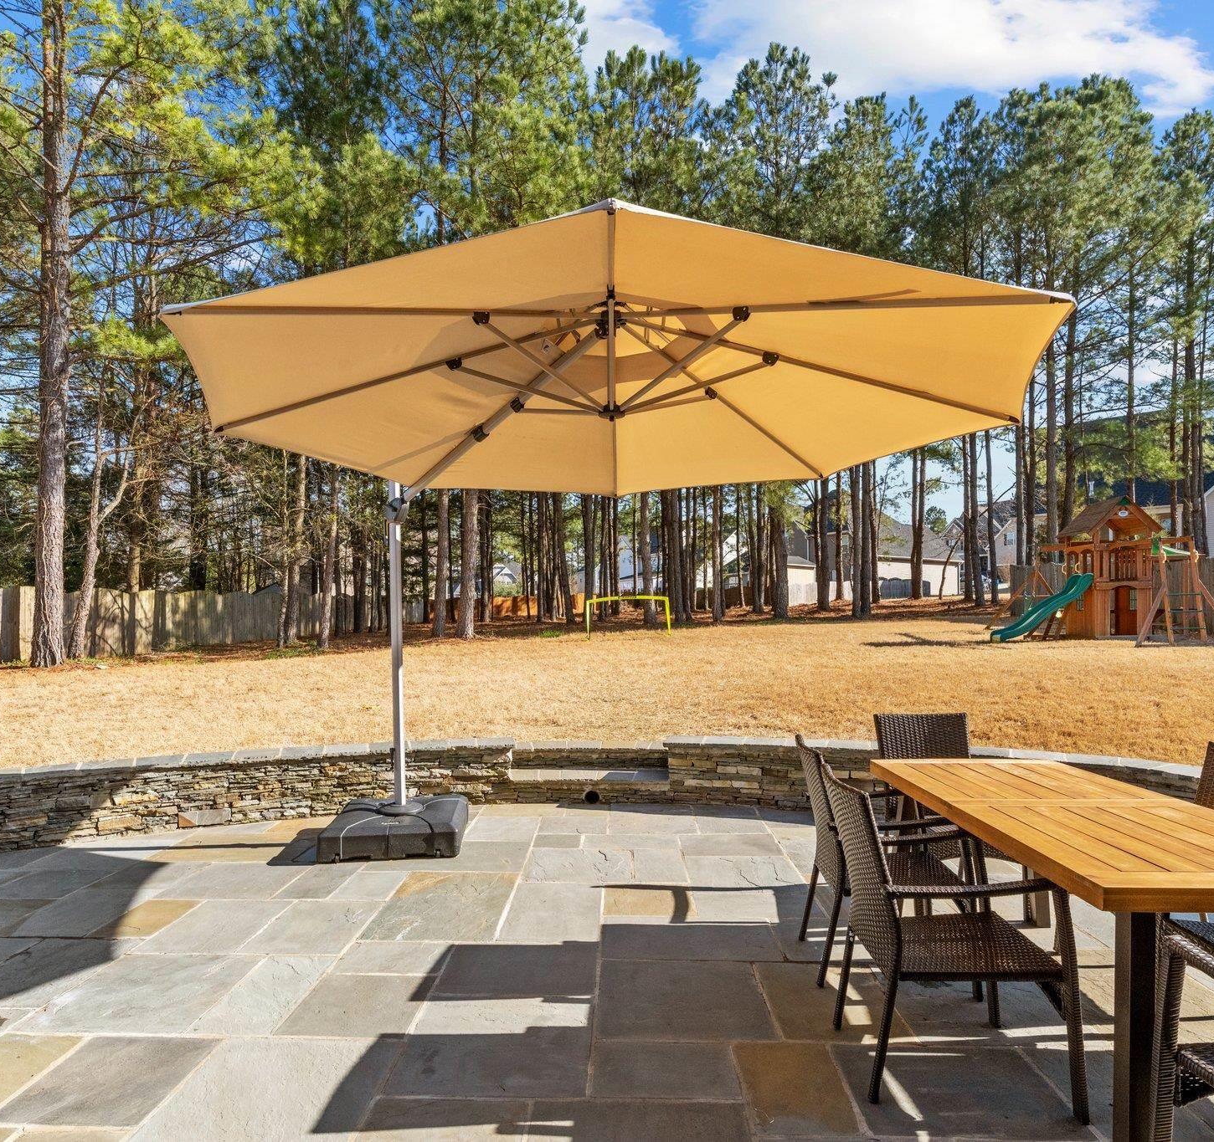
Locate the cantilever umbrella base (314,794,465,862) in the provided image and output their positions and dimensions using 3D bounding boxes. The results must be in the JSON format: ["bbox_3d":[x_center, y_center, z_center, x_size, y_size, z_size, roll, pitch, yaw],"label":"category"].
[{"bbox_3d":[-1.400,1.700,4.810,0.850,0.200,0.850,0,-3,-7],"label":"cantilever umbrella base"}]

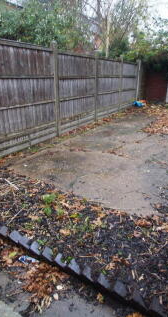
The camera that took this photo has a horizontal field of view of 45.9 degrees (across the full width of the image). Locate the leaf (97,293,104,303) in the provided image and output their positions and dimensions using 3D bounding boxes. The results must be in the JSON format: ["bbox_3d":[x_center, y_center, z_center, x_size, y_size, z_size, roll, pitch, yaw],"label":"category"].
[{"bbox_3d":[0.110,0.920,1.310,0.045,0.020,0.060,-1,22,0],"label":"leaf"}]

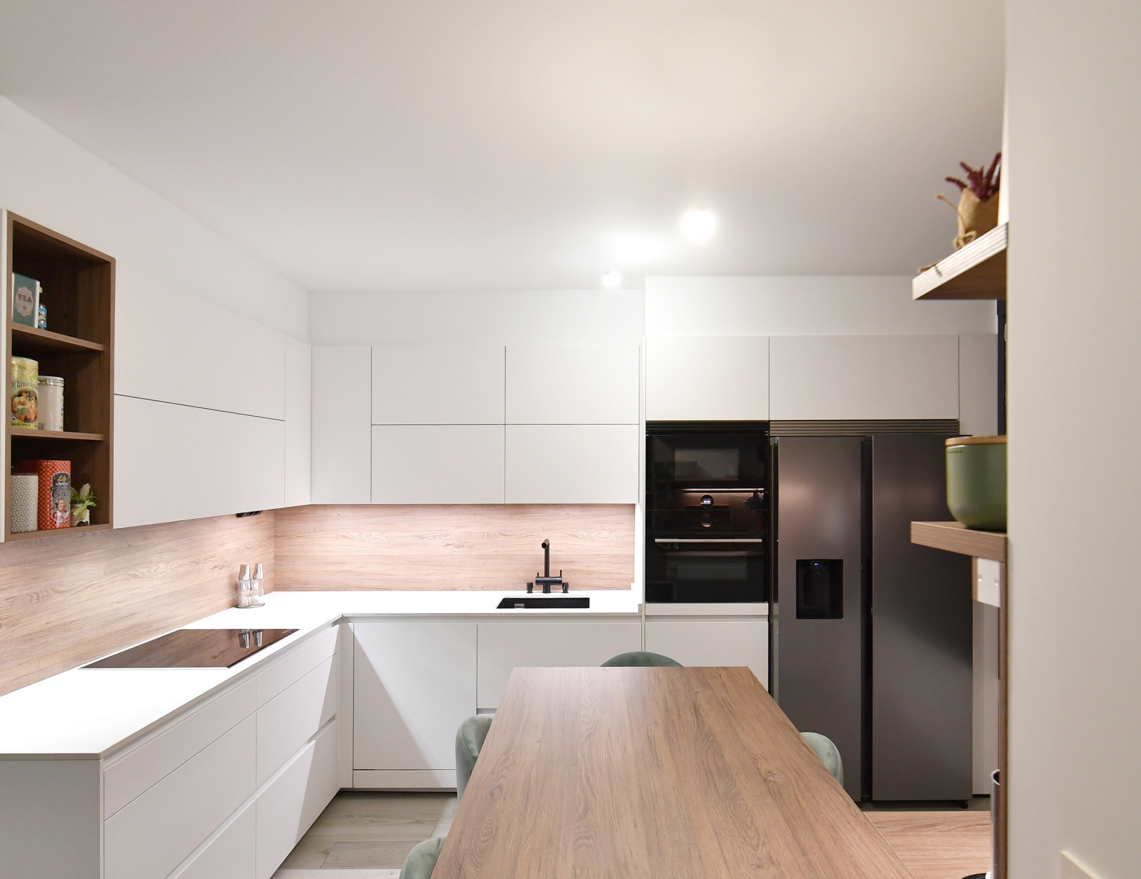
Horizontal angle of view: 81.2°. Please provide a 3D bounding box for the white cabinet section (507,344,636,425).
[{"bbox_3d":[0.016,-0.283,3.640,0.695,0.415,0.350,0,-1,1],"label":"white cabinet section"}]

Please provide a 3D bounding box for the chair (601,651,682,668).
[{"bbox_3d":[0.260,1.265,2.320,0.500,0.930,0.530,0,-2,1],"label":"chair"}]

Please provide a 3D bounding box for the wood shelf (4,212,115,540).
[{"bbox_3d":[-1.620,-0.154,1.900,0.370,0.845,0.395,0,-2,1],"label":"wood shelf"}]

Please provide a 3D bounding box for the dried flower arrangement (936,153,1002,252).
[{"bbox_3d":[0.755,-0.430,1.230,0.130,0.180,0.130,0,-2,1],"label":"dried flower arrangement"}]

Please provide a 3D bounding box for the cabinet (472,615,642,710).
[{"bbox_3d":[-0.050,1.109,3.530,0.794,0.444,0.560,0,-2,2],"label":"cabinet"}]

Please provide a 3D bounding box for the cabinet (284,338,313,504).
[{"bbox_3d":[-1.575,-0.085,3.420,0.370,0.845,0.310,0,-2,1],"label":"cabinet"}]

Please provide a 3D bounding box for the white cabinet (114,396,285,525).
[{"bbox_3d":[-1.547,0.094,2.588,0.355,0.410,1.130,0,-2,2],"label":"white cabinet"}]

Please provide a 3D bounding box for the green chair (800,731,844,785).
[{"bbox_3d":[0.453,1.213,1.718,0.510,0.915,0.490,0,-2,2],"label":"green chair"}]

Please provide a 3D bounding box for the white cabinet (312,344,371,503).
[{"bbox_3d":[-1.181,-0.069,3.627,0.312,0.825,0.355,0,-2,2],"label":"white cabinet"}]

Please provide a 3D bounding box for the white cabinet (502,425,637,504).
[{"bbox_3d":[0.017,0.137,3.627,0.690,0.412,0.355,0,-2,2],"label":"white cabinet"}]

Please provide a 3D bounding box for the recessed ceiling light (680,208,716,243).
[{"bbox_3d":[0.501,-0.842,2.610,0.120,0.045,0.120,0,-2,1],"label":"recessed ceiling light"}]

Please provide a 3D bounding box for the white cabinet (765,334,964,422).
[{"bbox_3d":[1.438,-0.285,3.520,0.925,0.419,0.580,0,-2,2],"label":"white cabinet"}]

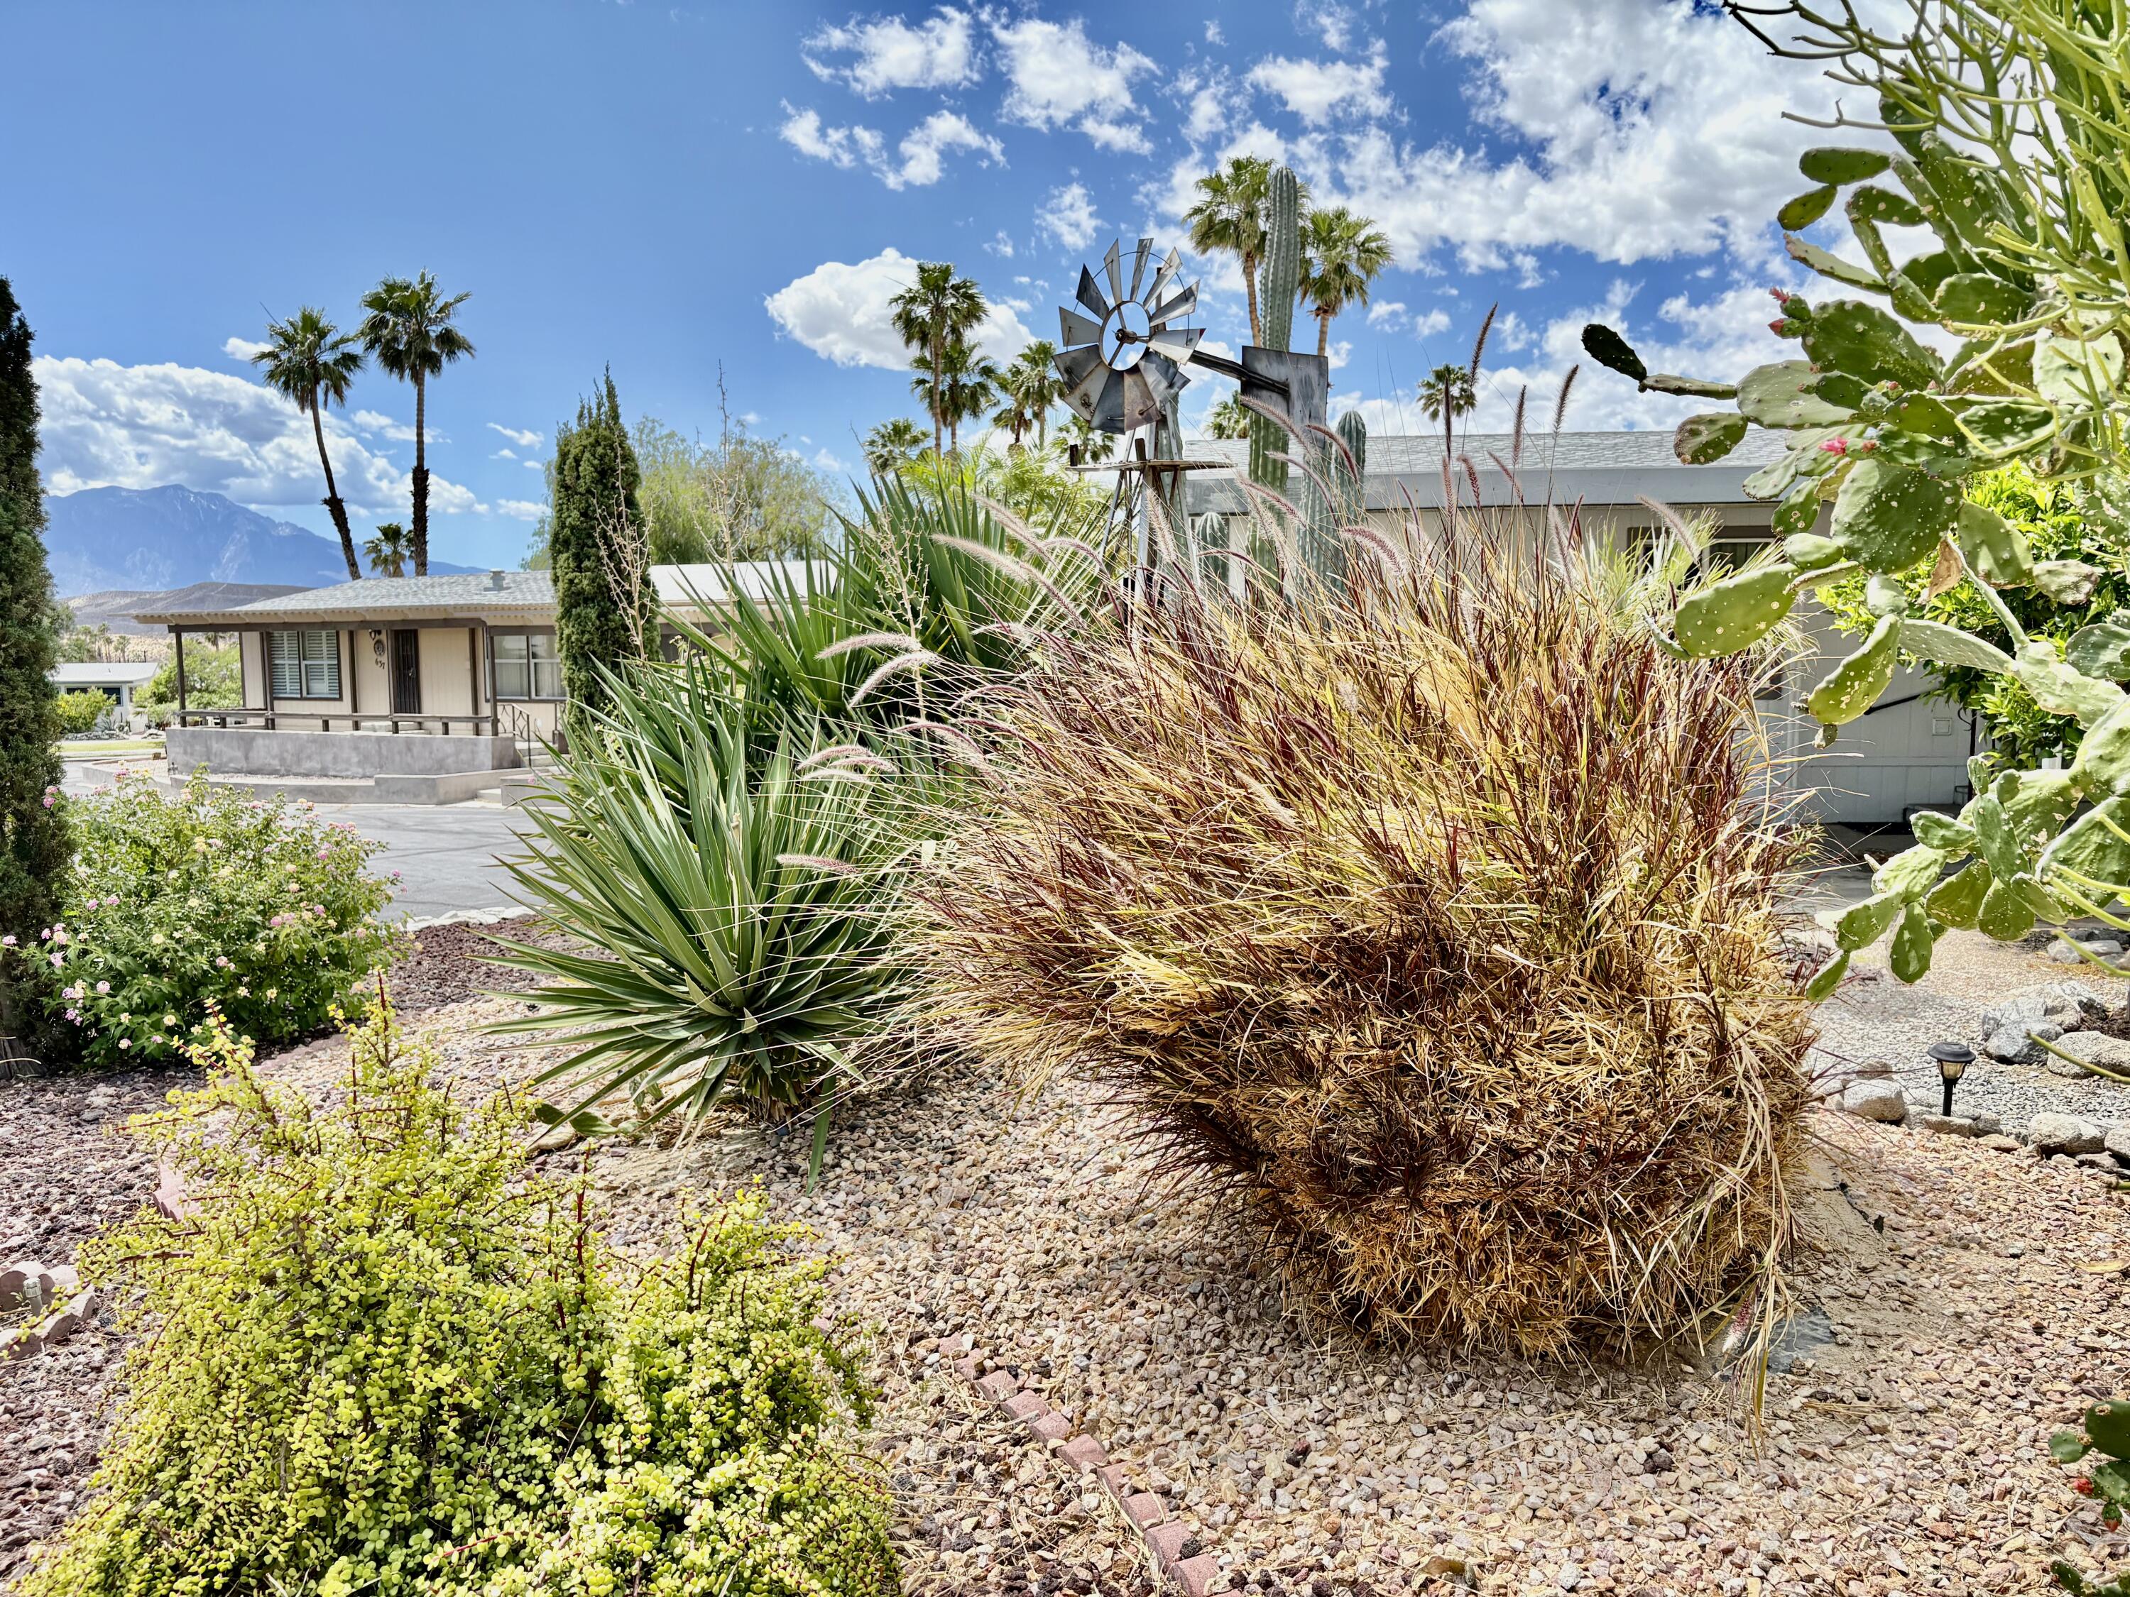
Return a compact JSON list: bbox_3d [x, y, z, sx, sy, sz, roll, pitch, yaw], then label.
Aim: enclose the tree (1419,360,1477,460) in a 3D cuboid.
[{"bbox_3d":[20.347,-13.969,85.156,3.343,18.218,3.400,-1,5,0],"label":"tree"}]

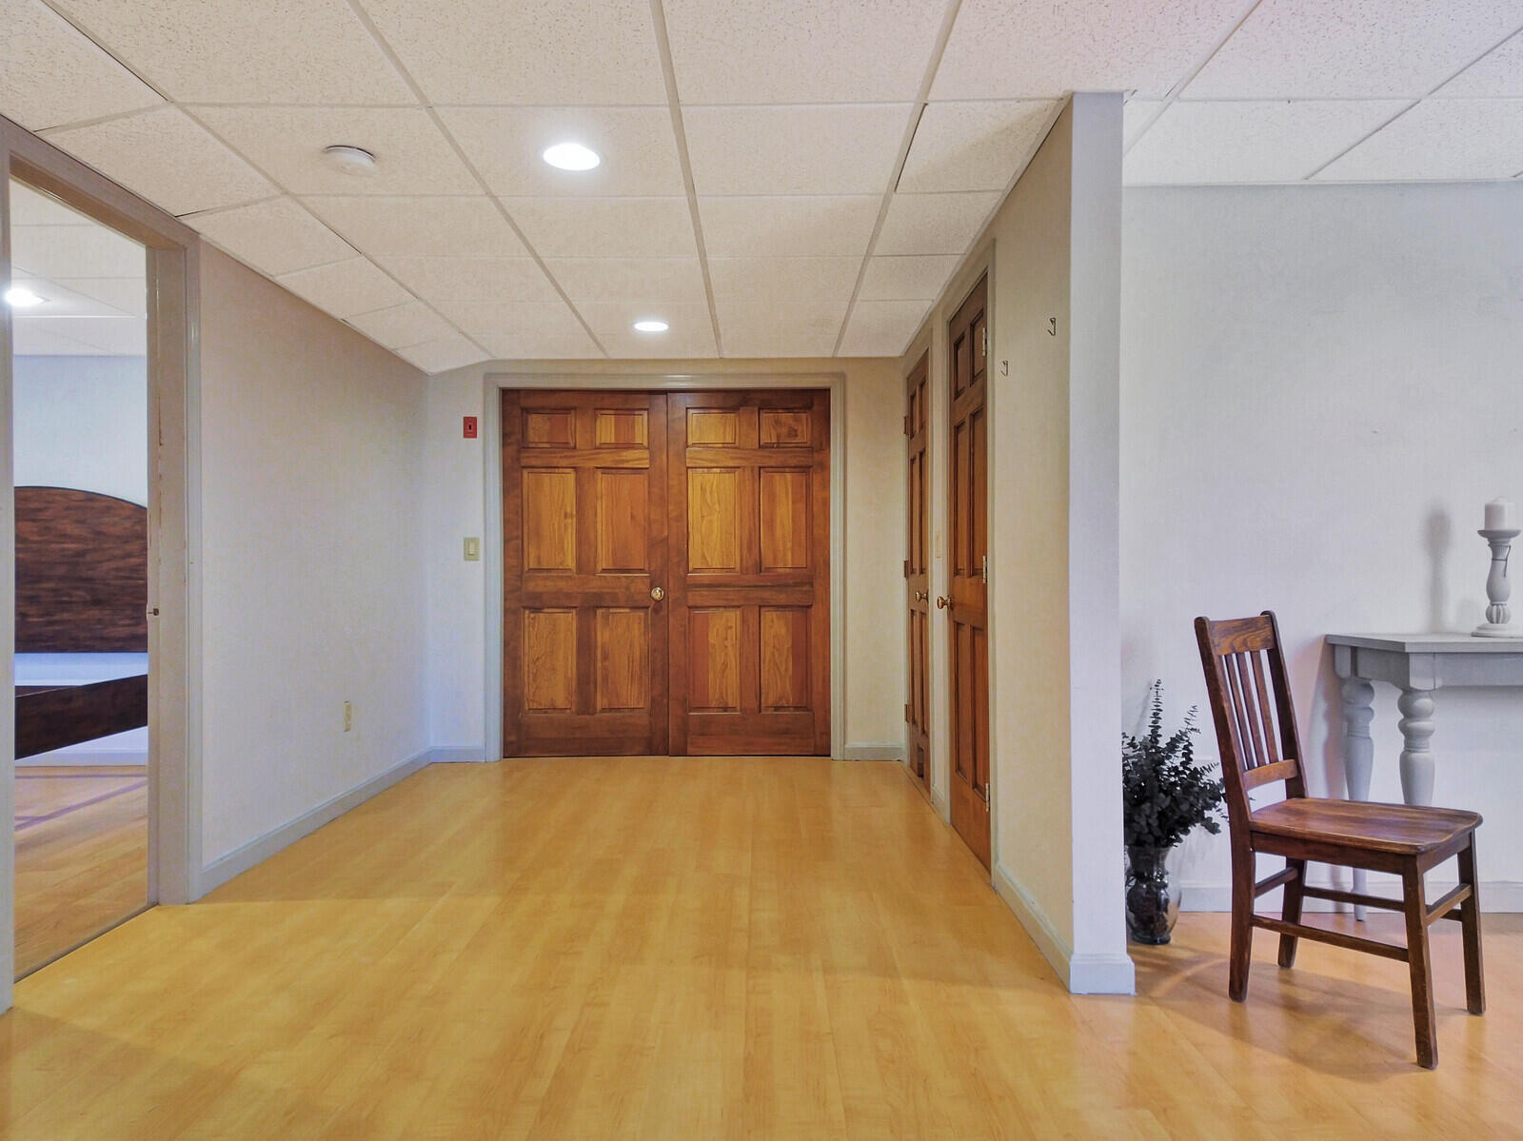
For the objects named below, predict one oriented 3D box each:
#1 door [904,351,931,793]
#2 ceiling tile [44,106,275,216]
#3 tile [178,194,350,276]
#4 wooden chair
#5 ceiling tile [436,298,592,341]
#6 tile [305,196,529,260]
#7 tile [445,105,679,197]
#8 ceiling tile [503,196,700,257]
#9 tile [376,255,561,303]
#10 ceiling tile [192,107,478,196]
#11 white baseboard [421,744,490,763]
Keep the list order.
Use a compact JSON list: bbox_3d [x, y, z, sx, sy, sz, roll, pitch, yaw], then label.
[{"bbox_3d":[0.790,0.016,4.765,0.045,2.030,0.670,0,0,0],"label":"door"},{"bbox_3d":[-1.639,-1.132,2.718,0.340,0.020,0.582,-15,0,0],"label":"ceiling tile"},{"bbox_3d":[-1.639,-1.131,3.300,0.340,0.020,0.582,-15,0,0],"label":"tile"},{"bbox_3d":[1.351,0.569,2.279,0.420,0.915,0.530,0,0,-43],"label":"wooden chair"},{"bbox_3d":[-1.165,-1.175,4.487,0.608,0.020,0.561,0,0,0],"label":"ceiling tile"},{"bbox_3d":[-1.159,-1.175,3.300,0.613,0.020,0.578,0,0,0],"label":"tile"},{"bbox_3d":[-0.534,-1.178,2.719,0.613,0.020,0.578,0,0,0],"label":"tile"},{"bbox_3d":[-0.536,-1.181,3.320,0.608,0.020,0.561,0,0,0],"label":"ceiling tile"},{"bbox_3d":[-1.159,-1.173,3.882,0.613,0.020,0.578,0,0,0],"label":"tile"},{"bbox_3d":[-1.166,-1.181,2.737,0.608,0.020,0.561,0,0,0],"label":"ceiling tile"},{"bbox_3d":[-1.671,0.996,5.310,0.353,0.100,0.016,0,0,0],"label":"white baseboard"}]

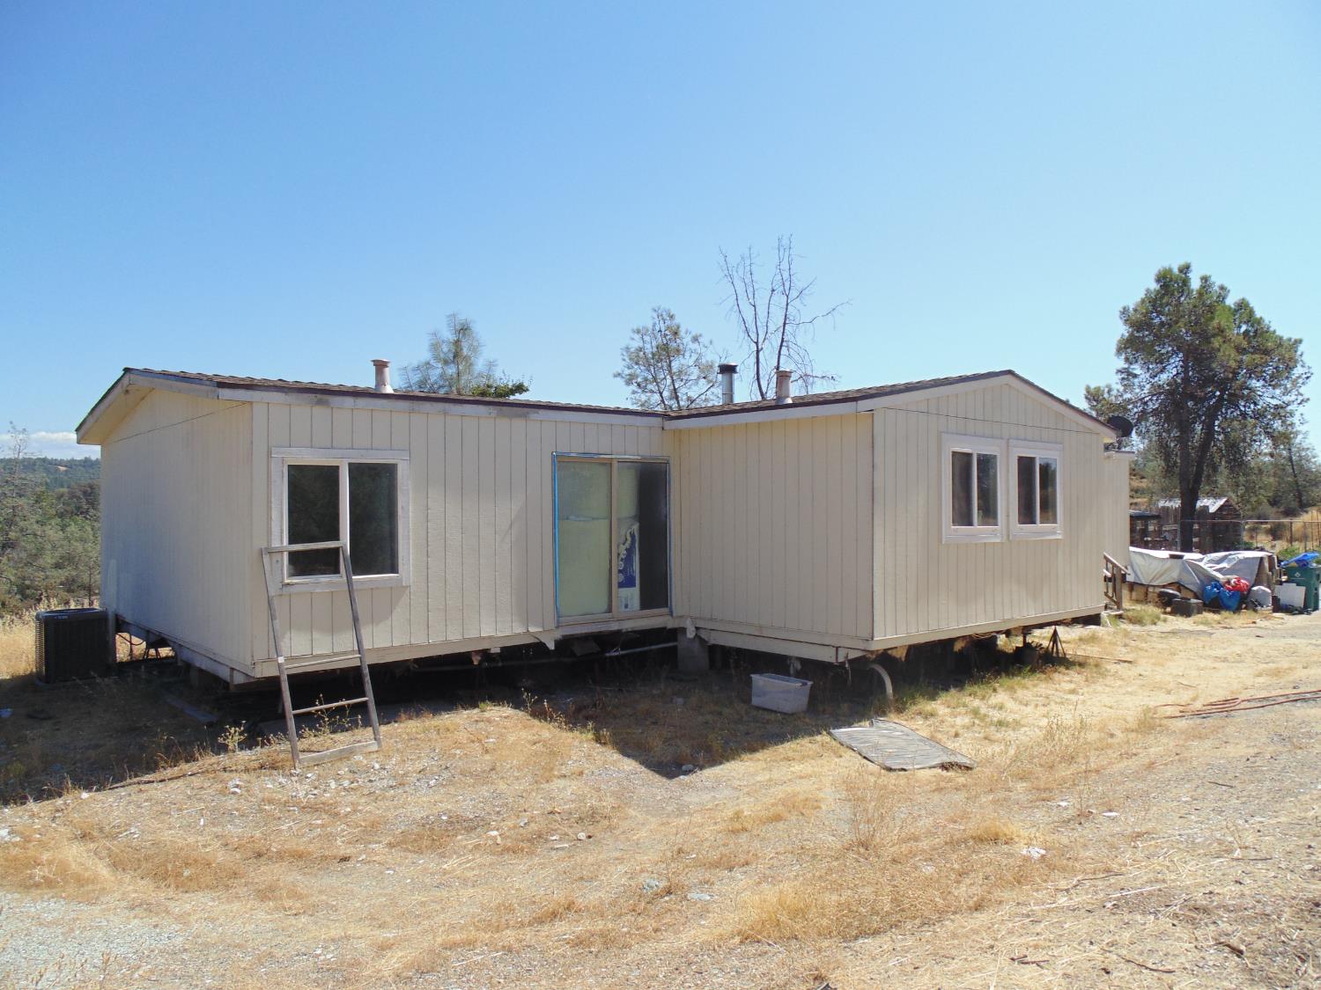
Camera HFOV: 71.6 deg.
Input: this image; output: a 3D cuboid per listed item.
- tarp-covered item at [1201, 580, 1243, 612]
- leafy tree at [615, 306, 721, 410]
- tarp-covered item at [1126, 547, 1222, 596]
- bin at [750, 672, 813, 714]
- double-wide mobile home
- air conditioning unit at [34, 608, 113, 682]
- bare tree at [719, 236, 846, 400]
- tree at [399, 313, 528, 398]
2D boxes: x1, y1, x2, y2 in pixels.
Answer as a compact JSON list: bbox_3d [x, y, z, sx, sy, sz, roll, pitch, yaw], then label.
[{"bbox_3d":[10.921,1.966,17.800,0.550,0.600,0.680,0,-1,-41],"label":"tarp-covered item"},{"bbox_3d":[0.297,-1.782,30.934,3.900,9.260,3.900,0,-1,0],"label":"leafy tree"},{"bbox_3d":[10.763,1.677,19.200,1.100,1.050,1.800,0,-1,-41],"label":"tarp-covered item"},{"bbox_3d":[1.256,2.076,9.579,0.380,0.310,0.660,0,-1,-41],"label":"bin"},{"bbox_3d":[2.075,0.240,16.341,19.970,3.530,10.900,0,-1,-41],"label":"double-wide mobile home"},{"bbox_3d":[-7.761,1.949,12.118,0.720,0.870,0.740,0,-1,-41],"label":"air conditioning unit"},{"bbox_3d":[4.415,-3.255,32.914,4.600,12.190,4.600,0,-1,0],"label":"bare tree"},{"bbox_3d":[-5.916,-1.267,26.942,4.000,8.210,4.000,0,-1,0],"label":"tree"}]

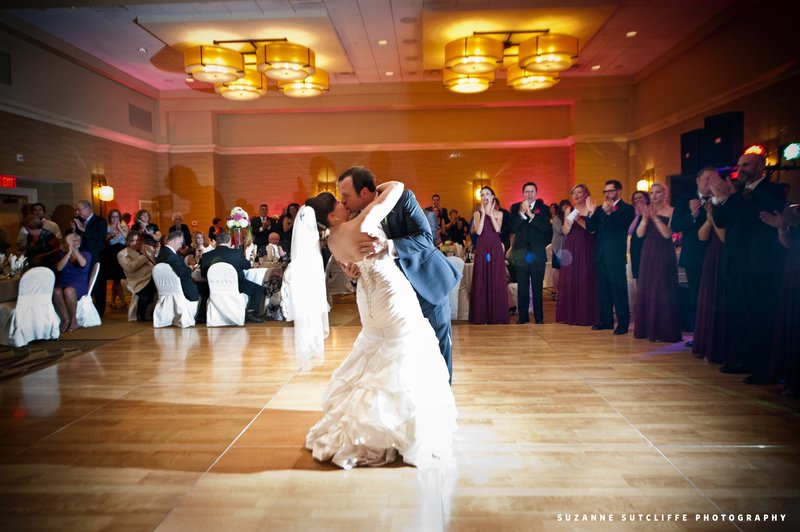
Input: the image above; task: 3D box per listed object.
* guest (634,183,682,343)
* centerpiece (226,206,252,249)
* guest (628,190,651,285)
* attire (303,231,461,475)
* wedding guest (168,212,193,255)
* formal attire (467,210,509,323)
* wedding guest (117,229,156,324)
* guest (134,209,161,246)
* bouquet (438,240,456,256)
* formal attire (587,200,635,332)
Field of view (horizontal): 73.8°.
[{"bbox_3d":[2.793,-0.044,5.728,0.460,1.680,0.500,-5,6,-44],"label":"guest"},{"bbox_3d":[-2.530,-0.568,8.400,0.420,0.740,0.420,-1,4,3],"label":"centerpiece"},{"bbox_3d":[3.091,-0.129,6.850,0.480,1.680,0.400,3,6,45],"label":"guest"},{"bbox_3d":[-0.099,0.415,3.200,0.780,1.290,0.820,3,6,38],"label":"attire"},{"bbox_3d":[-3.929,-0.157,9.546,0.500,1.578,0.360,-3,5,-25],"label":"wedding guest"},{"bbox_3d":[1.136,0.033,6.840,0.500,1.400,0.420,0,5,17],"label":"formal attire"},{"bbox_3d":[-3.729,0.135,7.600,0.700,1.280,0.520,0,5,17],"label":"wedding guest"},{"bbox_3d":[-4.397,-0.157,9.335,0.500,1.640,0.420,-3,5,-25],"label":"guest"},{"bbox_3d":[0.740,-0.254,8.299,0.300,0.270,0.300,-1,4,0],"label":"bouquet"},{"bbox_3d":[2.460,0.004,6.236,0.400,1.520,0.560,-4,5,-37],"label":"formal attire"}]

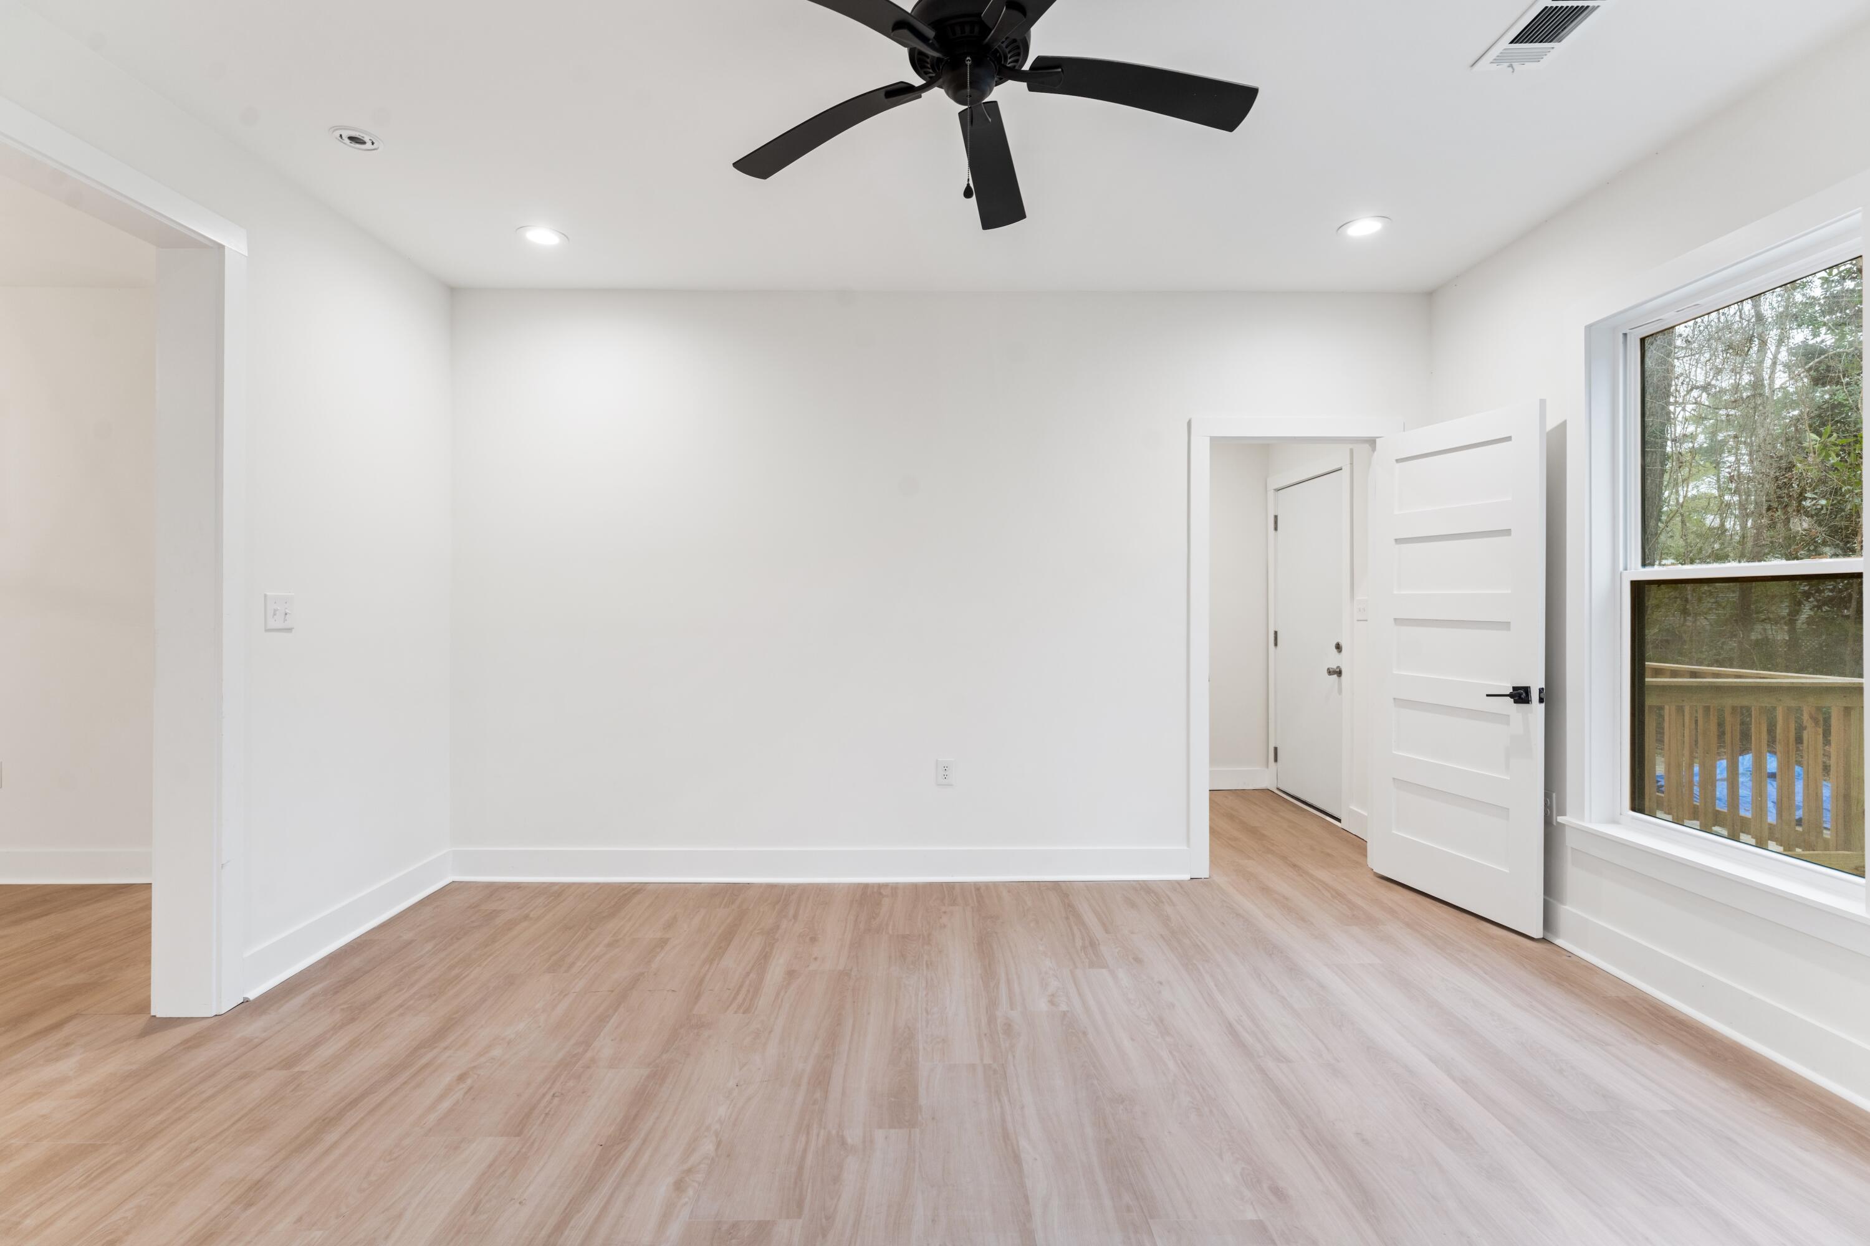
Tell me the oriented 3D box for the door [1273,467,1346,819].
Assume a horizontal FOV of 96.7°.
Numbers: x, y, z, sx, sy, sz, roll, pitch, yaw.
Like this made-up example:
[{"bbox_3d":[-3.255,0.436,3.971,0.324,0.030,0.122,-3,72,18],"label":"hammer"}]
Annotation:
[{"bbox_3d":[2.355,0.117,5.220,0.045,2.020,0.860,0,1,-1],"label":"door"}]

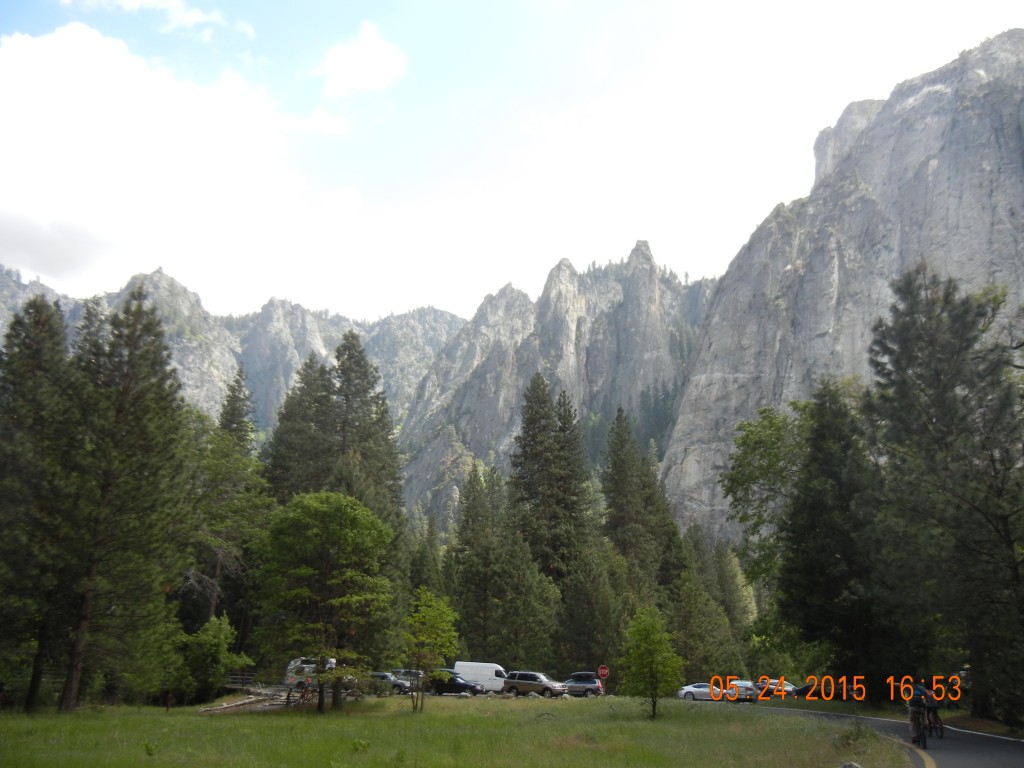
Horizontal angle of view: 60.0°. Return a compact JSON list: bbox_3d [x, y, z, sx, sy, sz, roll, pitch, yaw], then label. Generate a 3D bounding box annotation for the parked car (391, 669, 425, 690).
[{"bbox_3d":[-8.606,25.348,76.000,4.700,1.750,1.850,-5,-19,21],"label":"parked car"}]

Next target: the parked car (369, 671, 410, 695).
[{"bbox_3d":[-9.922,22.871,68.000,4.550,1.600,1.820,-6,-20,23],"label":"parked car"}]

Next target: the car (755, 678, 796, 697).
[{"bbox_3d":[21.756,25.005,73.000,4.500,1.470,1.800,0,-18,5],"label":"car"}]

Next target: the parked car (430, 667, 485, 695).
[{"bbox_3d":[-4.281,22.030,65.500,4.700,1.850,1.820,-6,-20,23],"label":"parked car"}]

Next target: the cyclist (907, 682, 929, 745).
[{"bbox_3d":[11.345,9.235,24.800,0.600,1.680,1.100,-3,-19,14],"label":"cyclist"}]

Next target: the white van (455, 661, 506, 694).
[{"bbox_3d":[-2.329,25.839,78.000,6.000,2.700,2.000,-2,-18,11],"label":"white van"}]

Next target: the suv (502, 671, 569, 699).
[{"bbox_3d":[1.635,21.839,64.500,4.750,1.800,1.950,-6,-20,23],"label":"suv"}]

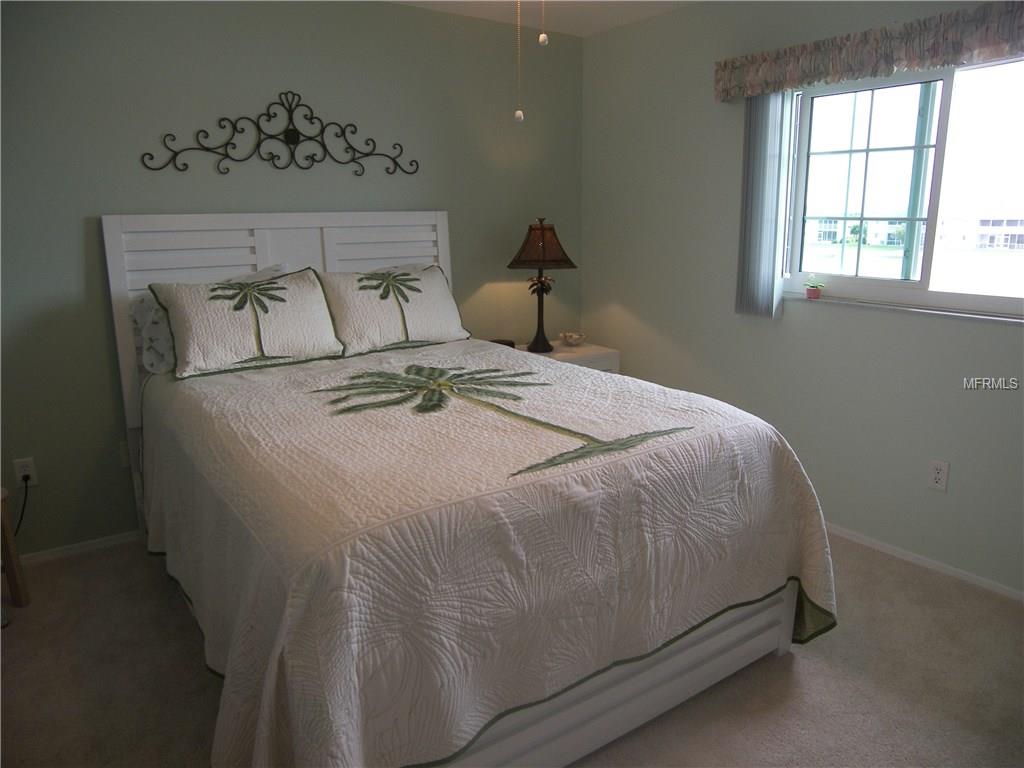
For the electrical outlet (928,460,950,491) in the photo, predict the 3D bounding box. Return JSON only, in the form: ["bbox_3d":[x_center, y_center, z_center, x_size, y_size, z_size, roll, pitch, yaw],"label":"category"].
[{"bbox_3d":[1.686,0.364,2.806,0.012,0.117,0.073,-10,16,-34],"label":"electrical outlet"}]

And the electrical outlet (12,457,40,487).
[{"bbox_3d":[-2.009,0.370,2.937,0.073,0.118,0.012,-10,16,-34],"label":"electrical outlet"}]

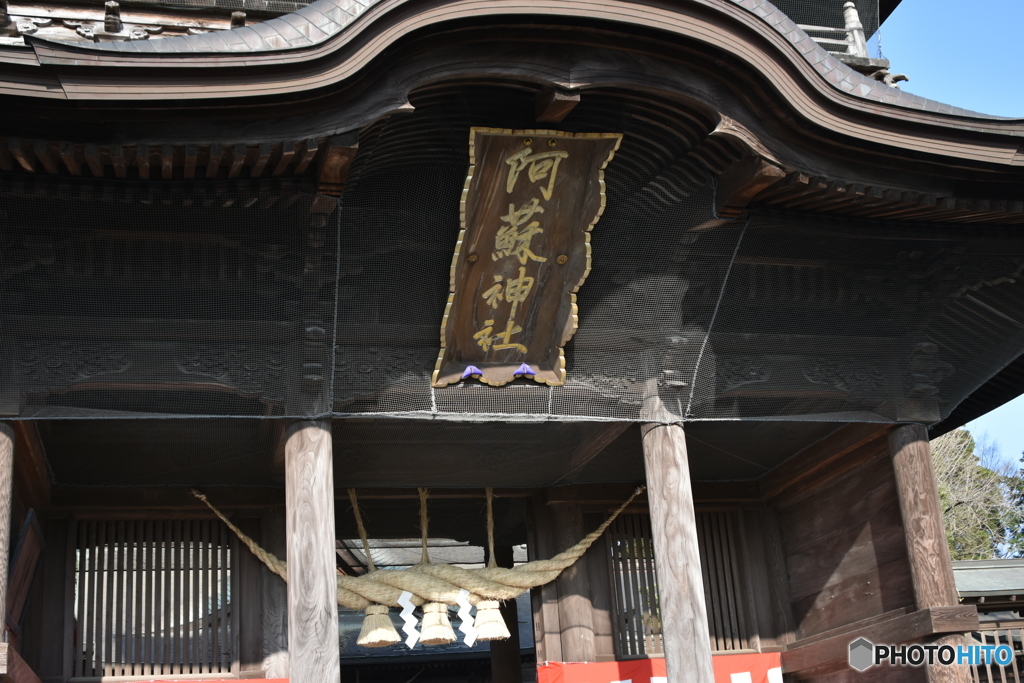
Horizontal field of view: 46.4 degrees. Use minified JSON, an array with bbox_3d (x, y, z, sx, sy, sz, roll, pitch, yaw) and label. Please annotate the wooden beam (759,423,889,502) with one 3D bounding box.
[{"bbox_3d":[3.483,1.231,13.227,0.270,0.320,2.950,1,-21,-15],"label":"wooden beam"}]

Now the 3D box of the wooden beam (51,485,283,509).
[{"bbox_3d":[-4.091,1.925,14.663,2.934,0.277,0.225,1,-20,-15],"label":"wooden beam"}]

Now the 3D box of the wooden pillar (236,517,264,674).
[{"bbox_3d":[-3.445,3.330,15.751,0.315,2.058,0.060,1,-20,-14],"label":"wooden pillar"}]

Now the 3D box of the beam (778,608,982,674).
[{"bbox_3d":[4.249,3.572,14.159,0.539,0.261,3.476,1,-20,-15],"label":"beam"}]

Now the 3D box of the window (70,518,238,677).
[{"bbox_3d":[-4.261,3.044,14.282,1.913,1.876,0.108,1,-20,-15],"label":"window"}]

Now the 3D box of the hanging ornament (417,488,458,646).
[{"bbox_3d":[-0.964,2.778,14.895,0.484,1.924,0.468,1,-20,-15],"label":"hanging ornament"}]

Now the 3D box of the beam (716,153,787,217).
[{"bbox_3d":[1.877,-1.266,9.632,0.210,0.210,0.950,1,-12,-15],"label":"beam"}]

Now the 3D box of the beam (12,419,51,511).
[{"bbox_3d":[-4.584,1.026,11.063,0.270,0.320,2.950,1,-21,-15],"label":"beam"}]

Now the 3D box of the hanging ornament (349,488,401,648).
[{"bbox_3d":[-1.690,2.748,14.704,0.577,1.914,0.540,1,-20,-15],"label":"hanging ornament"}]

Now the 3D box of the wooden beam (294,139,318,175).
[{"bbox_3d":[-1.536,-1.376,8.847,0.085,0.110,1.250,1,0,-15],"label":"wooden beam"}]

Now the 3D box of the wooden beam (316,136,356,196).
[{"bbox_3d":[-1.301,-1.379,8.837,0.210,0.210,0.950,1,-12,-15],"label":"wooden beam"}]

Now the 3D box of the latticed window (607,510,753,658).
[{"bbox_3d":[1.982,2.767,13.852,1.720,1.740,0.110,1,-21,-15],"label":"latticed window"}]

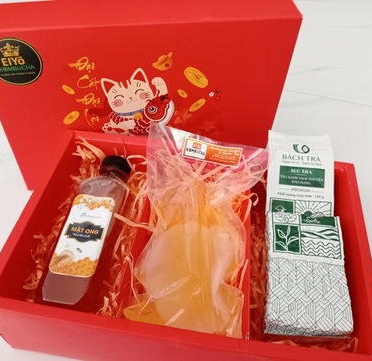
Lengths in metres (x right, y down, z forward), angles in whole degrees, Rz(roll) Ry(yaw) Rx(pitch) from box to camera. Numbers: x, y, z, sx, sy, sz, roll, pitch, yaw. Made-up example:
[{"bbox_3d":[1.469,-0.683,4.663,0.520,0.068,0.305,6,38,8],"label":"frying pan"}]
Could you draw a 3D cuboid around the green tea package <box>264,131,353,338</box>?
[{"bbox_3d":[0.109,0.048,0.373,0.067,0.050,0.193,6,59,4],"label":"green tea package"}]

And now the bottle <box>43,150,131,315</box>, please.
[{"bbox_3d":[-0.090,0.050,0.399,0.050,0.050,0.156,4,64,15],"label":"bottle"}]

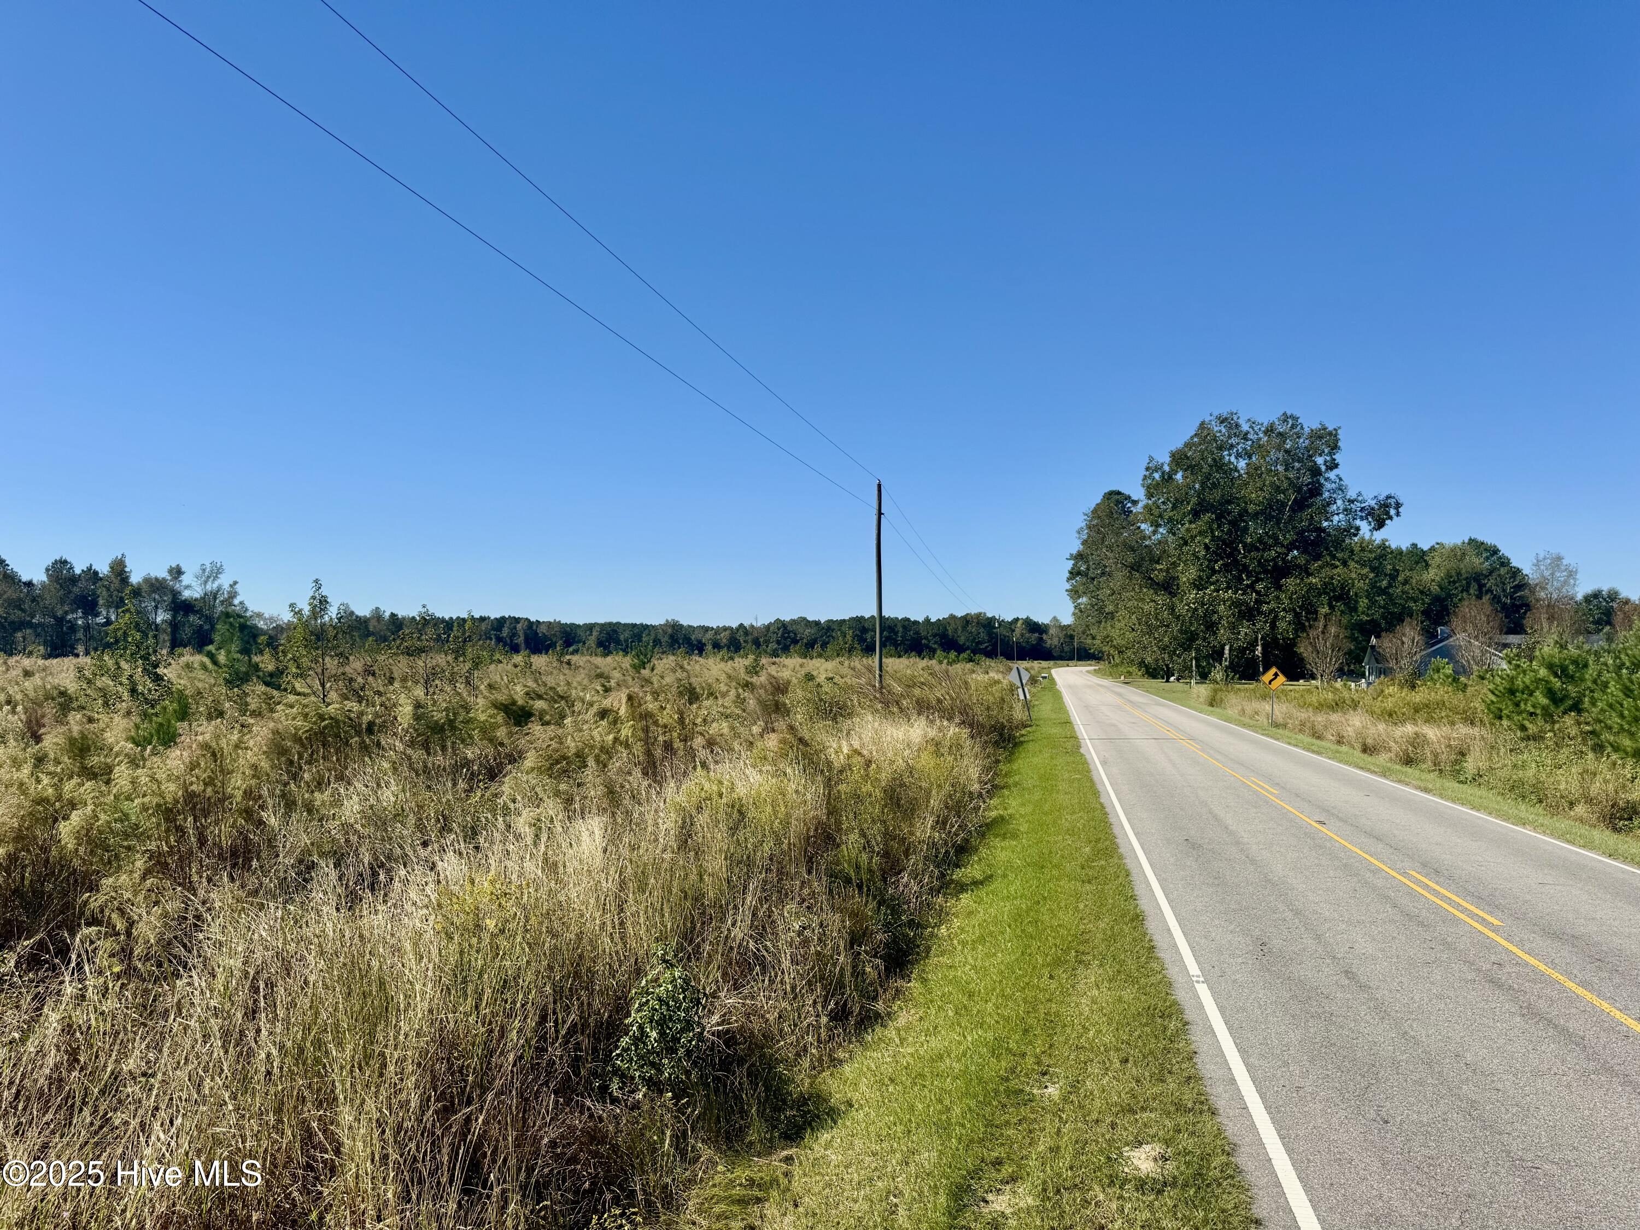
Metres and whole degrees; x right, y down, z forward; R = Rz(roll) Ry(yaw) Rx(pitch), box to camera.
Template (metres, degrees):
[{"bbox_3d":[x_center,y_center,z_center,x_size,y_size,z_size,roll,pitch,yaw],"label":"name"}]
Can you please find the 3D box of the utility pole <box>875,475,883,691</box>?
[{"bbox_3d":[2.150,-0.120,41.200,0.280,9.400,0.280,0,-2,0],"label":"utility pole"}]

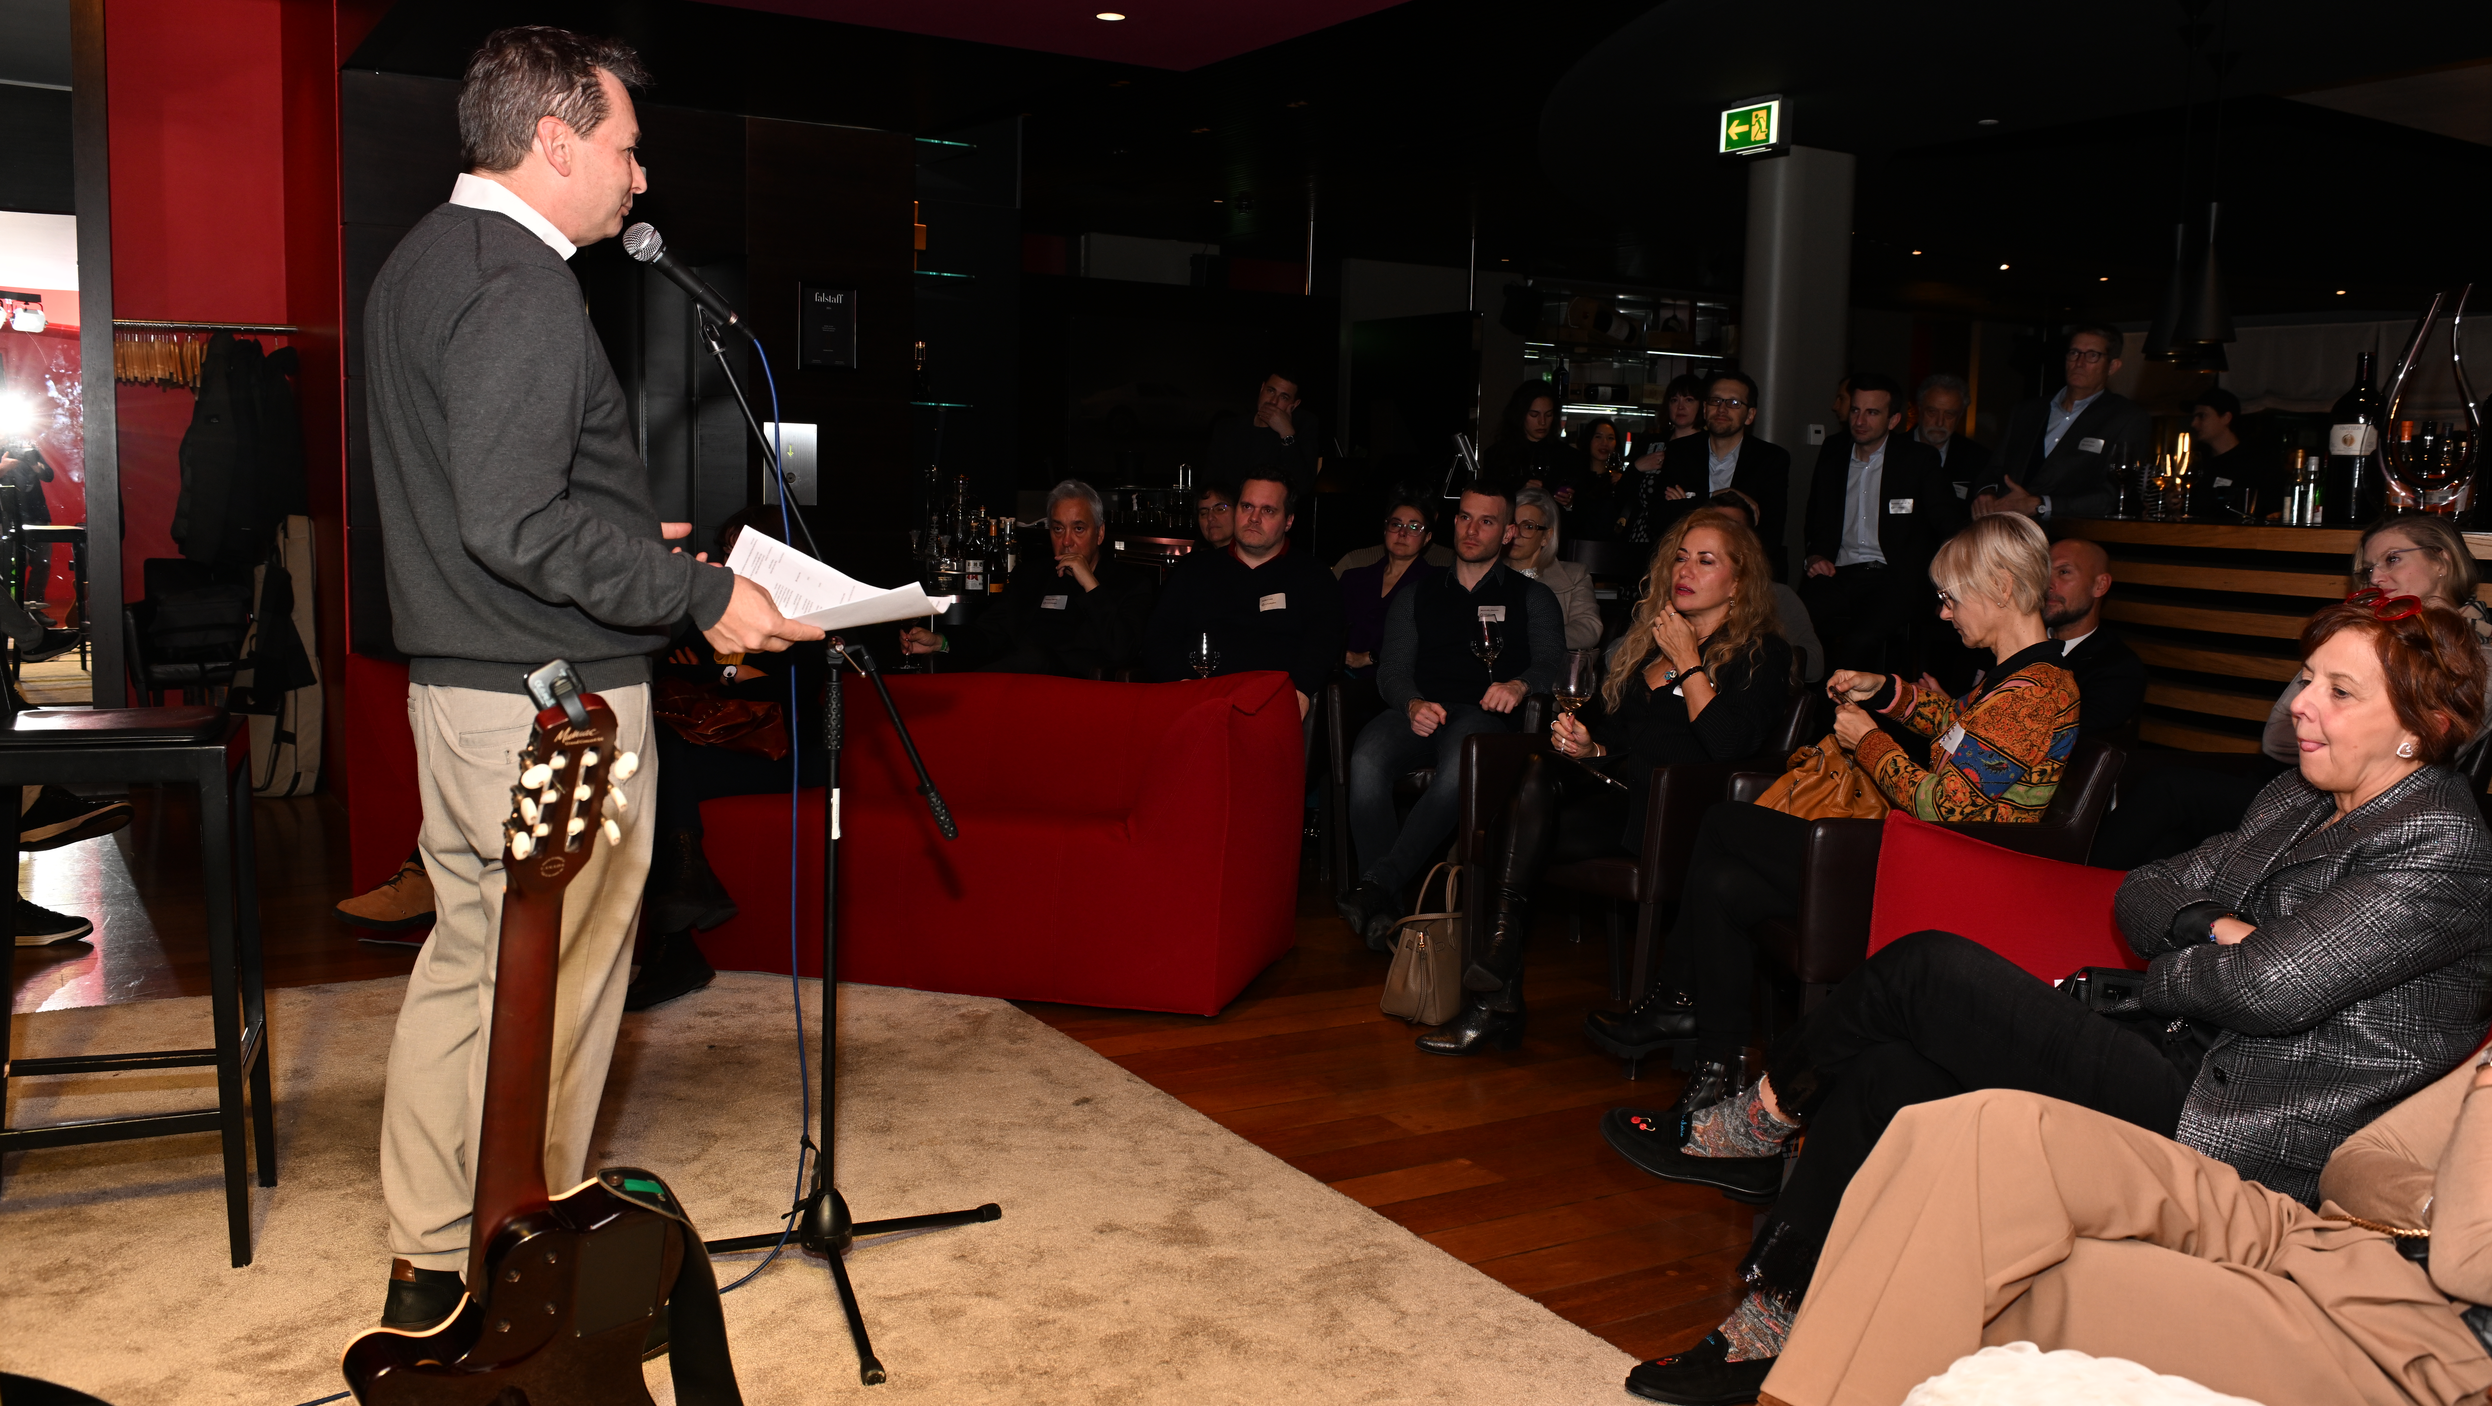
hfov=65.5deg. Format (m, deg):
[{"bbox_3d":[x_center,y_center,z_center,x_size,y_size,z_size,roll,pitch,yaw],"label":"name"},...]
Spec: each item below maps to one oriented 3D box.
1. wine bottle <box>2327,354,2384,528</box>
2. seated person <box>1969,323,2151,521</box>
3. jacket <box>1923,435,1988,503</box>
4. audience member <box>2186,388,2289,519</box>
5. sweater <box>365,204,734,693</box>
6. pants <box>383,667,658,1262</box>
[{"bbox_3d":[2.729,-0.644,4.760,0.130,0.426,0.130,4,6,30],"label":"wine bottle"},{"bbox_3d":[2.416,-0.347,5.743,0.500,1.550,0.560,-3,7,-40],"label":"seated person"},{"bbox_3d":[2.439,-0.612,6.923,0.520,0.700,0.320,4,6,30],"label":"jacket"},{"bbox_3d":[4.093,-0.415,7.997,0.400,1.770,0.520,-2,6,-30],"label":"audience member"},{"bbox_3d":[-0.953,-0.341,2.619,0.470,0.655,0.550,-2,7,-31],"label":"sweater"},{"bbox_3d":[-1.004,0.380,2.680,0.360,0.840,0.400,-2,6,-28],"label":"pants"}]

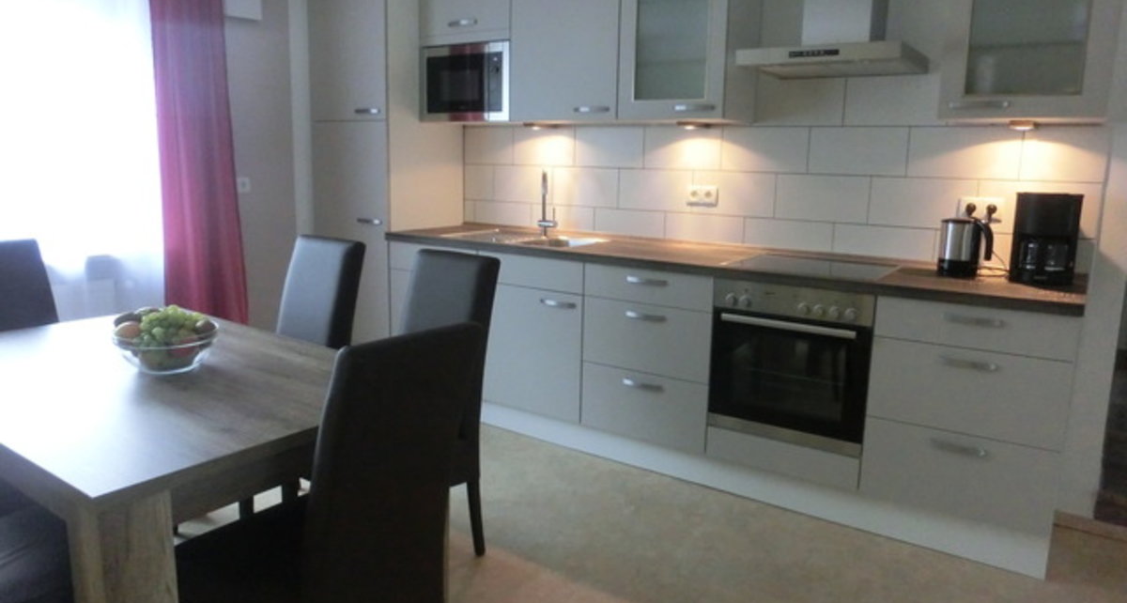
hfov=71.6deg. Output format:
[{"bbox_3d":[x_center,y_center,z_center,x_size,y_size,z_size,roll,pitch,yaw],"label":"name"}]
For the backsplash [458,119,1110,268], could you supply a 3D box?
[{"bbox_3d":[0.686,-0.544,3.629,3.020,0.572,0.020,8,12,33],"label":"backsplash"}]

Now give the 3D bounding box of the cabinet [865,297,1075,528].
[{"bbox_3d":[1.480,0.326,2.835,0.597,0.730,0.551,8,14,33],"label":"cabinet"}]

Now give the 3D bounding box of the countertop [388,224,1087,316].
[{"bbox_3d":[0.504,-0.195,3.442,3.007,0.044,0.605,8,12,33],"label":"countertop"}]

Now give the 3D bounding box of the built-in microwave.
[{"bbox_3d":[-0.403,-1.107,3.999,0.576,0.375,0.328,8,14,33],"label":"built-in microwave"}]

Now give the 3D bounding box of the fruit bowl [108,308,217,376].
[{"bbox_3d":[-1.124,0.115,2.218,0.270,0.138,0.270,1,11,0],"label":"fruit bowl"}]

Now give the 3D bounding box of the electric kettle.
[{"bbox_3d":[1.500,-0.195,2.919,0.175,0.205,0.135,11,14,41],"label":"electric kettle"}]

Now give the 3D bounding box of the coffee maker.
[{"bbox_3d":[1.646,-0.219,2.669,0.186,0.296,0.235,8,14,33],"label":"coffee maker"}]

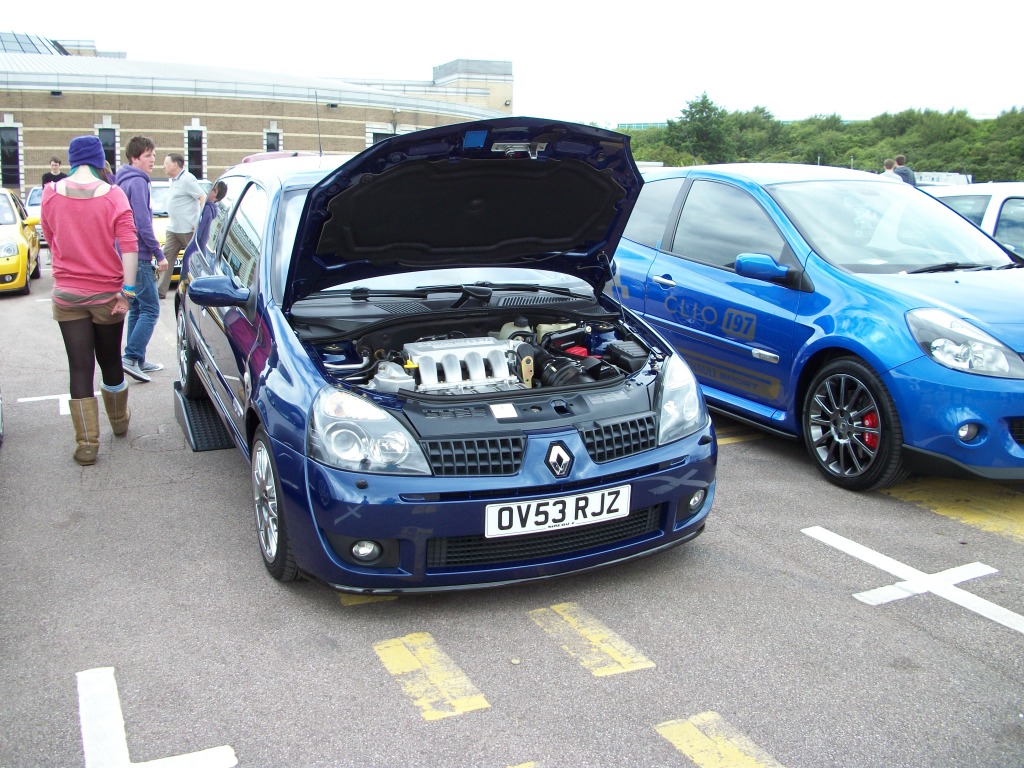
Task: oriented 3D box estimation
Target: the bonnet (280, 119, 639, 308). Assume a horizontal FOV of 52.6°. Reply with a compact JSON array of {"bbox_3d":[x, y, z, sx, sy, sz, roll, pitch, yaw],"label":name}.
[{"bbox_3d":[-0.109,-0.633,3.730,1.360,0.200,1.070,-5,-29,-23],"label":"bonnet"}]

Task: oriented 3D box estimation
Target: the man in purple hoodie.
[{"bbox_3d":[-2.730,-0.933,7.650,0.450,1.720,0.500,1,11,6],"label":"man in purple hoodie"}]

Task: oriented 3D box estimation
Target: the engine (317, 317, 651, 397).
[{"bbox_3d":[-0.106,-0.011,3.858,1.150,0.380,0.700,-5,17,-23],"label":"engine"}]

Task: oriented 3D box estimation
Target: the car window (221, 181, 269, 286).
[{"bbox_3d":[-1.108,-0.637,4.335,0.070,0.400,0.850,17,7,-28],"label":"car window"}]

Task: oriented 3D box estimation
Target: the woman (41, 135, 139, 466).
[{"bbox_3d":[-2.200,-0.477,5.530,0.520,1.640,0.430,-4,12,-16],"label":"woman"}]

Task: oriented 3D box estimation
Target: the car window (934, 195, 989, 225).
[{"bbox_3d":[3.170,-1.204,7.400,0.070,0.380,0.680,14,7,-16],"label":"car window"}]

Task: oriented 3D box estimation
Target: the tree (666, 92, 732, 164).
[{"bbox_3d":[9.960,-12.594,55.000,3.800,6.000,3.800,-4,12,-19],"label":"tree"}]

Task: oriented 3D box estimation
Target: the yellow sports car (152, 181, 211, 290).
[{"bbox_3d":[-5.050,-2.296,15.400,1.650,1.430,3.830,-4,12,-18],"label":"yellow sports car"}]

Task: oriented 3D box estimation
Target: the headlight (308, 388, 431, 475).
[{"bbox_3d":[-0.472,0.144,3.257,0.345,0.245,0.340,-3,16,-17],"label":"headlight"}]

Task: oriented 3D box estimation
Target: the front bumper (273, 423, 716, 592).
[{"bbox_3d":[0.061,0.362,3.552,1.620,0.530,0.520,-5,17,-23],"label":"front bumper"}]

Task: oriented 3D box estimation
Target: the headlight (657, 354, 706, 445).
[{"bbox_3d":[0.598,0.044,3.719,0.345,0.245,0.340,-8,18,-30],"label":"headlight"}]

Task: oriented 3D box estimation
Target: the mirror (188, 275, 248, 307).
[{"bbox_3d":[-1.141,-0.360,4.001,0.220,0.125,0.140,-5,17,-23],"label":"mirror"}]

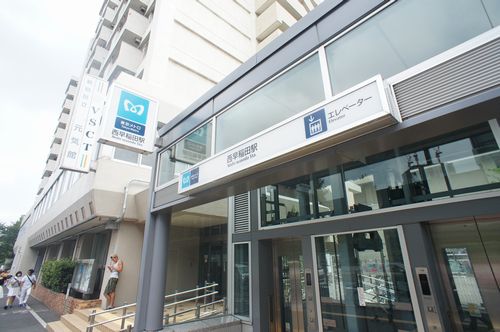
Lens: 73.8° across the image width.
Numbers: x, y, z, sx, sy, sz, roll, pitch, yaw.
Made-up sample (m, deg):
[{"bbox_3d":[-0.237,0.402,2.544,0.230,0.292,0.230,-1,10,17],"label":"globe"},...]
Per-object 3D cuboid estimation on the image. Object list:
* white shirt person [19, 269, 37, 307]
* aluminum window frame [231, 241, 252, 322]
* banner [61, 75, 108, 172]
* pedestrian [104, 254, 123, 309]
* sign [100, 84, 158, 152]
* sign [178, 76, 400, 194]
[{"bbox_3d":[-10.475,5.757,15.744,0.550,1.680,0.400,12,-24,-30],"label":"white shirt person"},{"bbox_3d":[-0.157,2.479,7.268,0.100,1.583,0.637,17,-26,-38],"label":"aluminum window frame"},{"bbox_3d":[-6.100,-1.595,12.347,0.836,3.861,0.250,17,-26,-38],"label":"banner"},{"bbox_3d":[-4.603,3.873,11.243,0.500,1.700,0.420,-18,-27,39],"label":"pedestrian"},{"bbox_3d":[-2.383,-0.919,6.664,0.995,1.182,0.200,17,-26,-38],"label":"sign"},{"bbox_3d":[0.097,-0.140,4.104,0.210,0.386,3.444,17,-26,-38],"label":"sign"}]

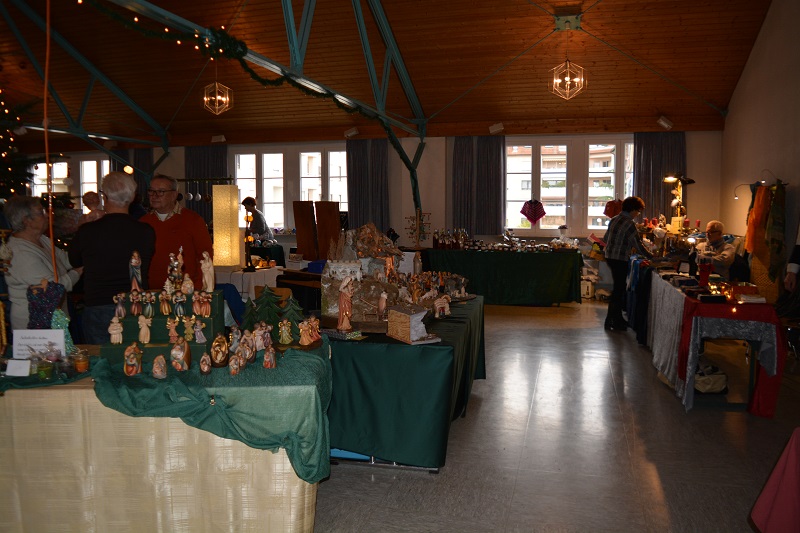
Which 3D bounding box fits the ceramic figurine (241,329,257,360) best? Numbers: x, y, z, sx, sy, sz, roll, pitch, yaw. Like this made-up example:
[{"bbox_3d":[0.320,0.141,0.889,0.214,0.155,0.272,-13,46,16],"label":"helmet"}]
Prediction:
[{"bbox_3d":[-0.745,0.383,2.930,0.078,0.150,0.065,0,7,6],"label":"ceramic figurine"}]

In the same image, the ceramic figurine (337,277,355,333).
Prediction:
[{"bbox_3d":[-0.314,0.219,3.450,0.095,0.316,0.092,5,7,41],"label":"ceramic figurine"}]

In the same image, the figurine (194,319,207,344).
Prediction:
[{"bbox_3d":[-0.943,0.305,2.842,0.053,0.107,0.042,0,6,0],"label":"figurine"}]

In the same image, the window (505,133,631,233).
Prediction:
[{"bbox_3d":[2.758,-1.304,9.684,2.188,1.607,0.120,1,6,16],"label":"window"}]

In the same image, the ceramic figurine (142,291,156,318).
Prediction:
[{"bbox_3d":[-1.221,0.182,2.918,0.053,0.123,0.043,-1,6,-9],"label":"ceramic figurine"}]

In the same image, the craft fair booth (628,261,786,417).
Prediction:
[{"bbox_3d":[2.631,0.468,5.490,0.720,0.830,2.800,1,7,15],"label":"craft fair booth"}]

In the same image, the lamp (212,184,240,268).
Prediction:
[{"bbox_3d":[-2.184,-0.529,7.529,0.230,1.000,0.230,1,6,10],"label":"lamp"}]

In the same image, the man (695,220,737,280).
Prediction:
[{"bbox_3d":[3.592,0.126,6.869,0.600,1.280,0.520,-5,8,-38],"label":"man"}]

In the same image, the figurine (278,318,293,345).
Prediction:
[{"bbox_3d":[-0.615,0.350,3.223,0.062,0.119,0.045,-1,6,-6],"label":"figurine"}]

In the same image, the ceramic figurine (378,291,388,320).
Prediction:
[{"bbox_3d":[-0.098,0.231,3.550,0.056,0.166,0.060,-4,7,-37],"label":"ceramic figurine"}]

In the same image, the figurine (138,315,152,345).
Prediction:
[{"bbox_3d":[-1.239,0.307,2.920,0.062,0.141,0.055,2,7,20],"label":"figurine"}]

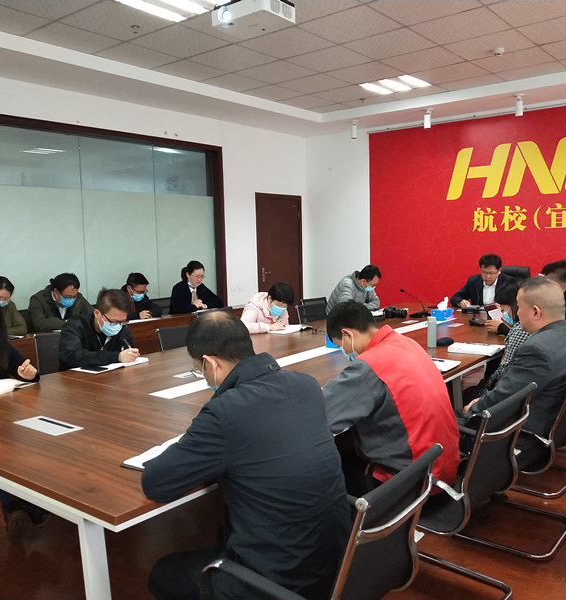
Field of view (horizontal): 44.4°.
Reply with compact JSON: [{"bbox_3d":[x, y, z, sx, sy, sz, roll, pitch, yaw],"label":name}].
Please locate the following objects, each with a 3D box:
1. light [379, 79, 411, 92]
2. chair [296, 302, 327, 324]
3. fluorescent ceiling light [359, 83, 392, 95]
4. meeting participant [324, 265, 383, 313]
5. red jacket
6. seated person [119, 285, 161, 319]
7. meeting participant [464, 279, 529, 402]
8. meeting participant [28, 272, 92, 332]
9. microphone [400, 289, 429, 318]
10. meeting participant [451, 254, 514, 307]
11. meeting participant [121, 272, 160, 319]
[{"bbox_3d":[1.112,-2.124,6.850,0.130,0.060,0.540,2,5,39],"label":"light"},{"bbox_3d":[0.443,0.476,5.718,0.580,0.880,0.540,2,6,40],"label":"chair"},{"bbox_3d":[0.978,-2.186,7.218,0.140,0.050,0.600,2,6,37],"label":"fluorescent ceiling light"},{"bbox_3d":[0.708,0.286,6.130,0.700,1.180,0.550,2,6,40],"label":"meeting participant"},{"bbox_3d":[0.381,0.414,2.676,0.580,0.600,0.530,2,6,40],"label":"red jacket"},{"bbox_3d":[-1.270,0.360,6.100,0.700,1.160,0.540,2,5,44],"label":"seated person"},{"bbox_3d":[1.326,0.461,3.989,0.680,1.150,0.470,3,6,43],"label":"meeting participant"},{"bbox_3d":[-1.680,0.400,5.420,0.580,1.200,0.740,-5,5,-44],"label":"meeting participant"},{"bbox_3d":[1.053,0.030,5.500,0.240,0.230,0.120,-2,4,-14],"label":"microphone"},{"bbox_3d":[1.780,0.210,6.100,0.580,1.250,0.720,1,5,35],"label":"meeting participant"},{"bbox_3d":[-1.270,0.350,6.100,0.720,1.180,0.540,2,5,44],"label":"meeting participant"}]

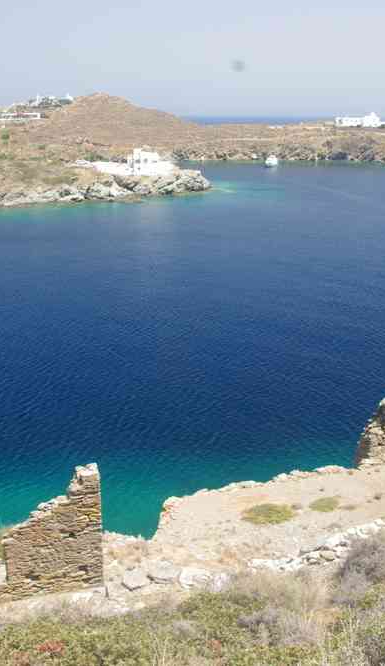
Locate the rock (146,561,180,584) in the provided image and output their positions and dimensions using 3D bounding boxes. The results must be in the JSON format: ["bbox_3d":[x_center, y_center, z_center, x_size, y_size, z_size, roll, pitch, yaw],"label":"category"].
[{"bbox_3d":[-1.017,8.184,25.600,1.100,0.400,0.800,0,16,0],"label":"rock"}]

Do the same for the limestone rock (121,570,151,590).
[{"bbox_3d":[-1.892,8.183,24.870,0.800,0.350,0.600,-6,17,-19],"label":"limestone rock"}]

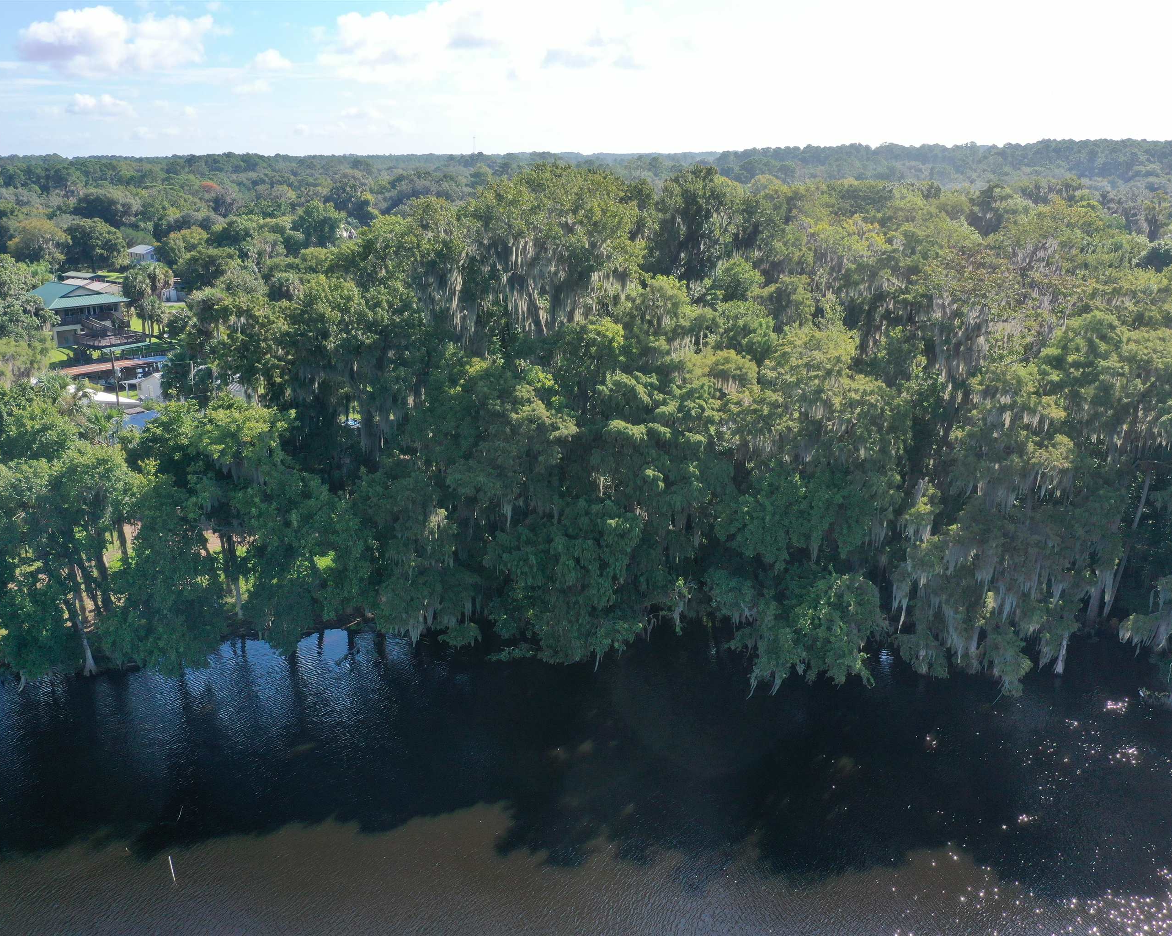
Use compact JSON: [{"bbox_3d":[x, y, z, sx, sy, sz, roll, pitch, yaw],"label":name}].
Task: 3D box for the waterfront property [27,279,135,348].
[{"bbox_3d":[-77.700,-23.652,166.011,11.554,8.321,12.401,12,20,37],"label":"waterfront property"}]

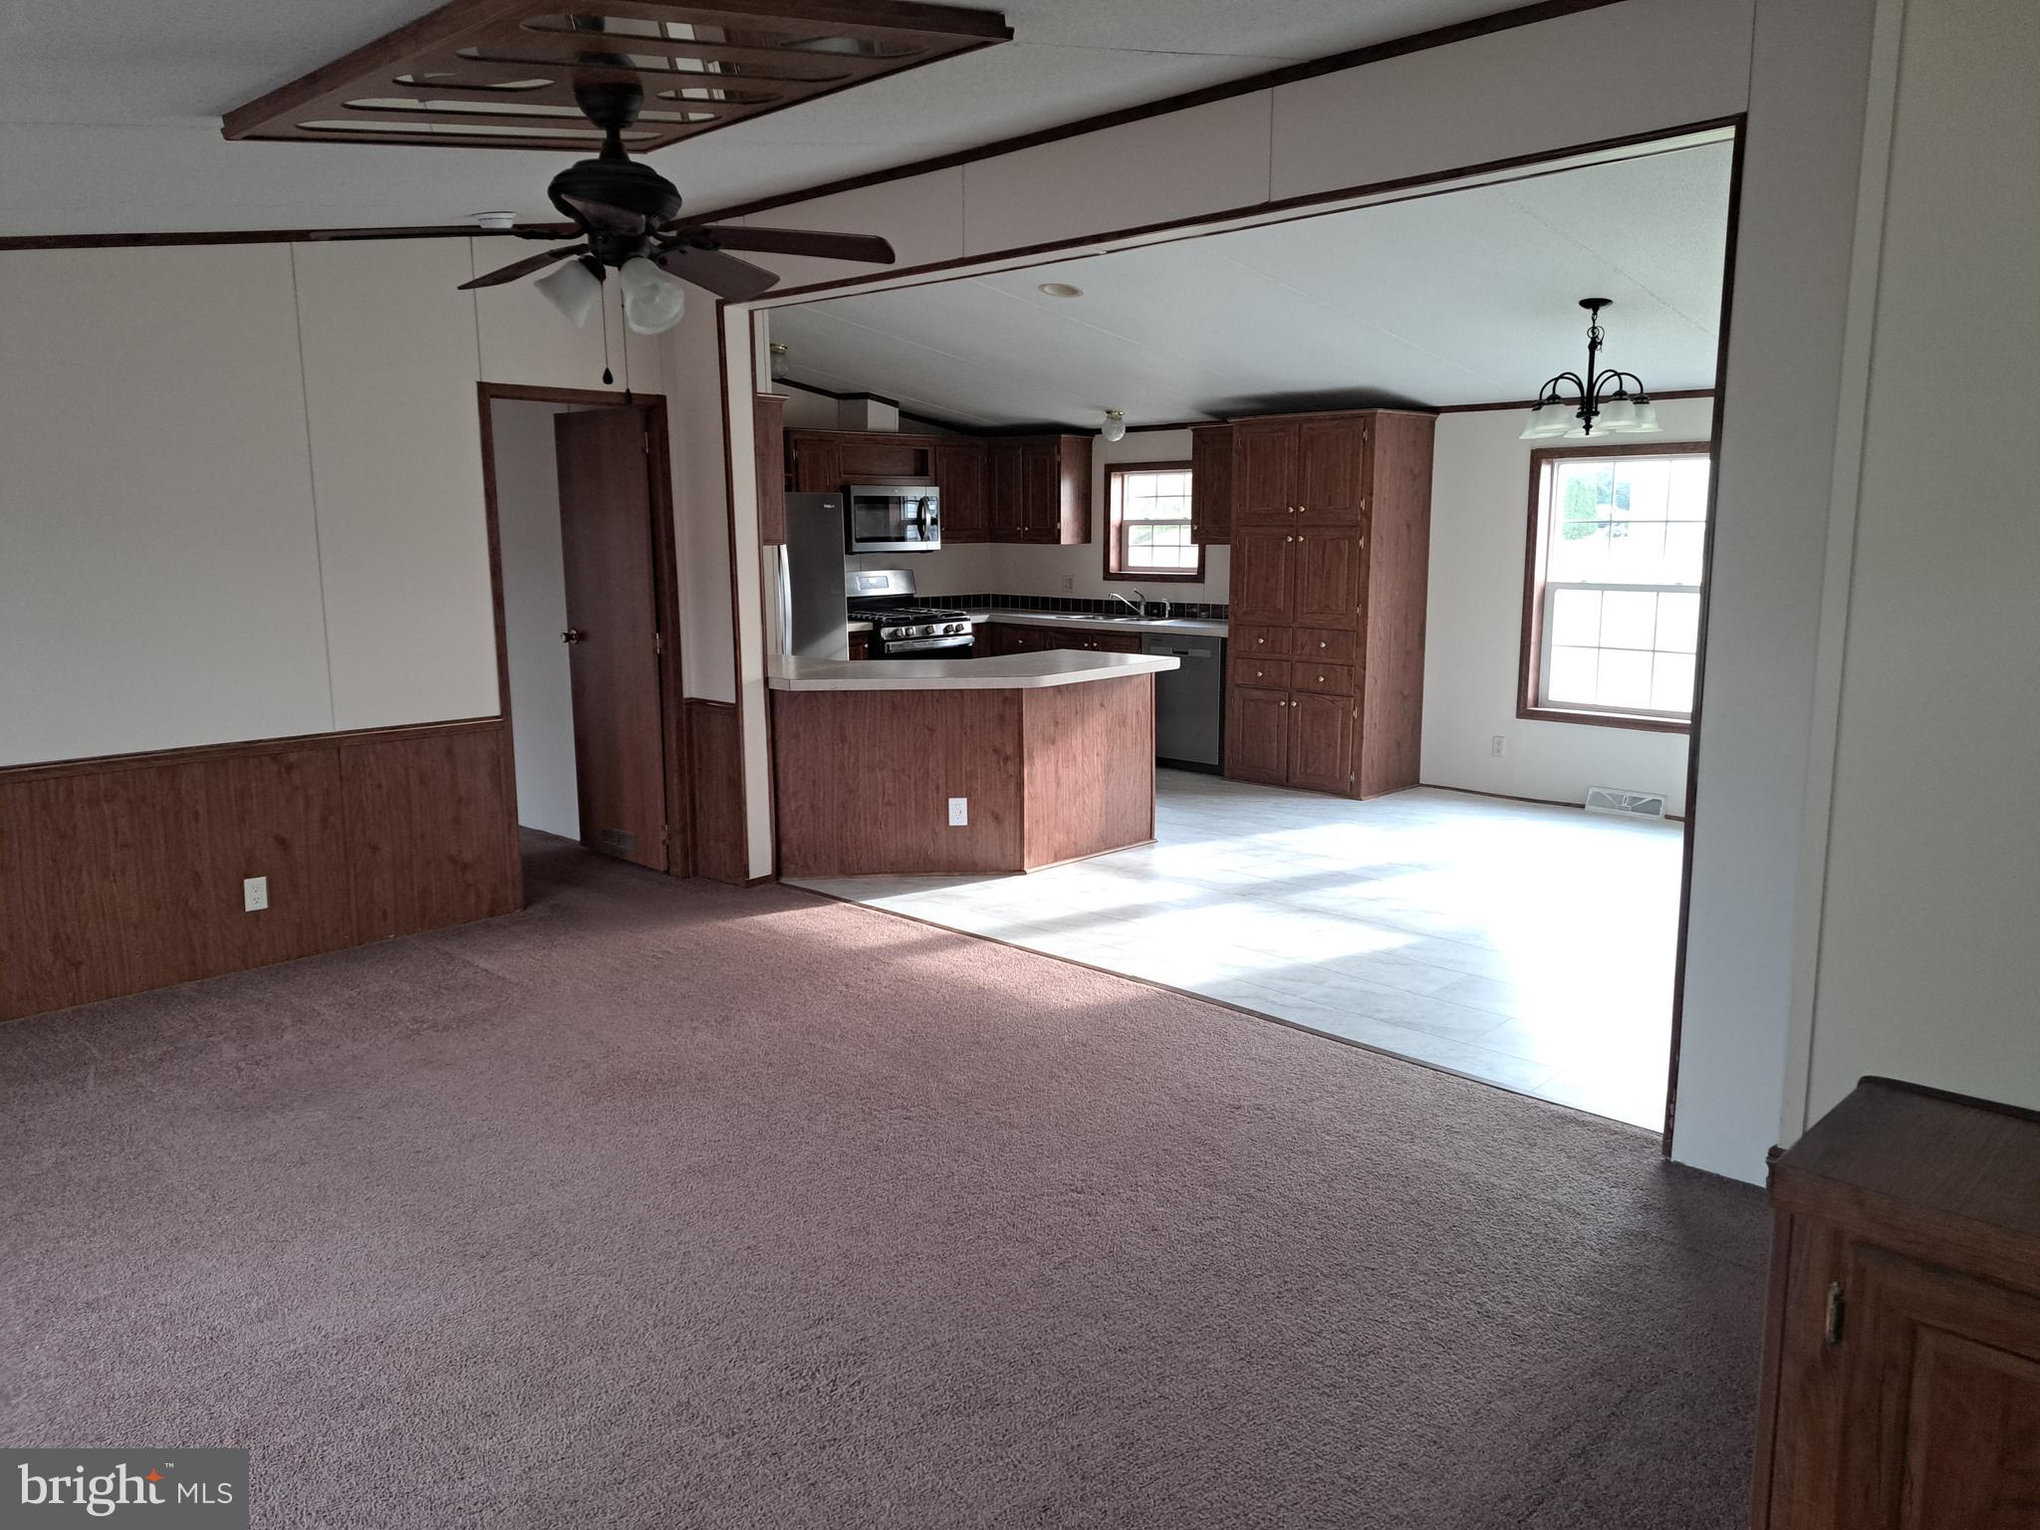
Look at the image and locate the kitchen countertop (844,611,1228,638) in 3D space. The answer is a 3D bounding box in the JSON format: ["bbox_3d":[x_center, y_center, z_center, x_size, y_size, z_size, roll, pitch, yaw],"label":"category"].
[{"bbox_3d":[0.058,-0.888,9.011,2.632,0.052,1.952,9,14,43],"label":"kitchen countertop"}]

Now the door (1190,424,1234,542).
[{"bbox_3d":[1.209,-1.653,8.393,0.432,0.676,0.030,9,14,43],"label":"door"}]

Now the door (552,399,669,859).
[{"bbox_3d":[-1.855,-0.564,6.467,0.745,2.038,0.039,9,14,43],"label":"door"}]

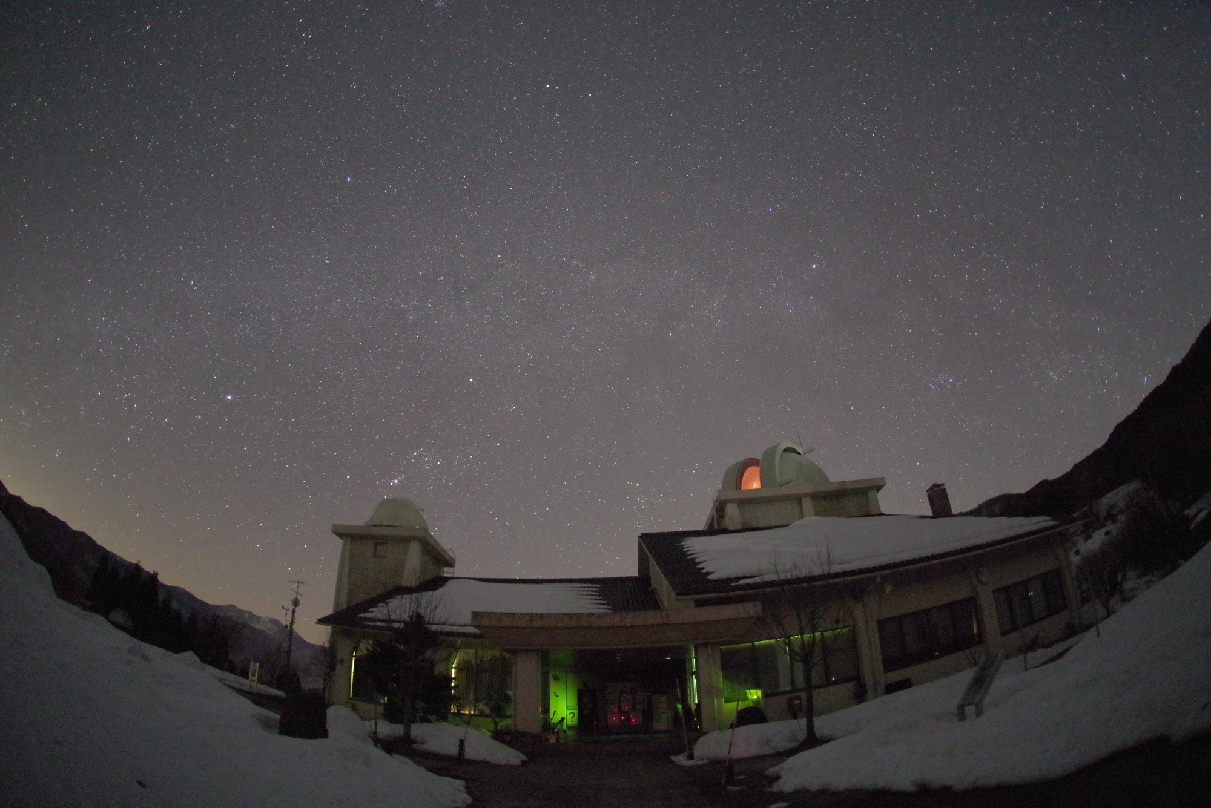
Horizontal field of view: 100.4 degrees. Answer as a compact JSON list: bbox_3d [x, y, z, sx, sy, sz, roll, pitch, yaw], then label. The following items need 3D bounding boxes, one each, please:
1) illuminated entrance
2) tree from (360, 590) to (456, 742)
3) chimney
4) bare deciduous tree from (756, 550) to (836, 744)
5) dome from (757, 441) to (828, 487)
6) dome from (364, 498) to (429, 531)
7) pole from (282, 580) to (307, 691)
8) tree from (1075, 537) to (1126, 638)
[{"bbox_3d":[0.531,12.406,21.800,6.300,3.200,2.500,0,-29,0],"label":"illuminated entrance"},{"bbox_3d":[-7.171,9.484,18.500,3.300,4.900,3.200,0,-29,0],"label":"tree"},{"bbox_3d":[18.553,5.329,28.000,1.000,1.750,1.000,0,-29,0],"label":"chimney"},{"bbox_3d":[6.783,8.299,18.000,2.700,6.400,2.700,0,-29,0],"label":"bare deciduous tree"},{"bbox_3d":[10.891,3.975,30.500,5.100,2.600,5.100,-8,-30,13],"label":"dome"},{"bbox_3d":[-11.109,5.999,27.000,3.300,1.650,3.300,0,-29,0],"label":"dome"},{"bbox_3d":[-18.472,13.698,30.000,1.200,6.100,0.900,0,-29,0],"label":"pole"},{"bbox_3d":[24.531,9.118,25.000,2.100,4.600,2.100,0,-29,0],"label":"tree"}]

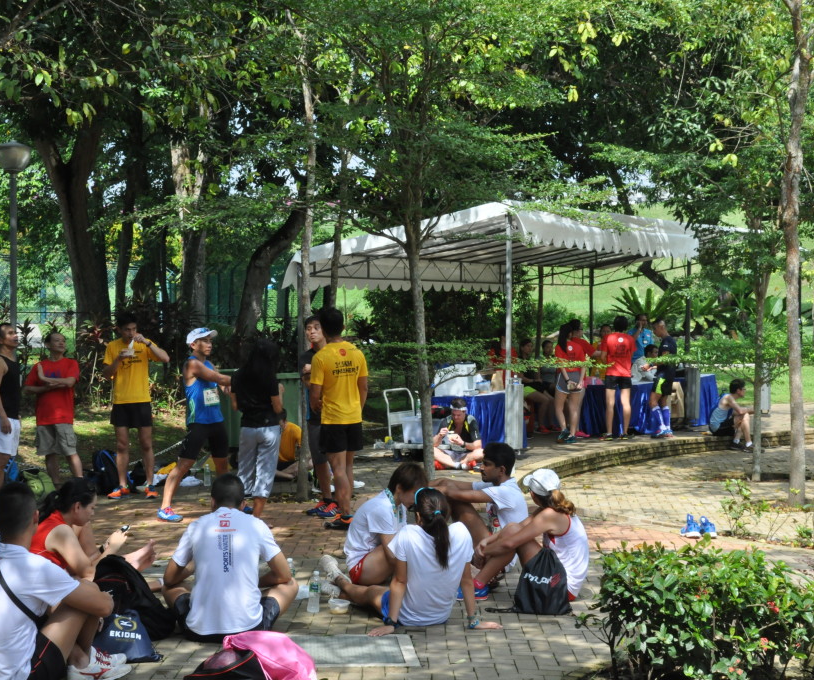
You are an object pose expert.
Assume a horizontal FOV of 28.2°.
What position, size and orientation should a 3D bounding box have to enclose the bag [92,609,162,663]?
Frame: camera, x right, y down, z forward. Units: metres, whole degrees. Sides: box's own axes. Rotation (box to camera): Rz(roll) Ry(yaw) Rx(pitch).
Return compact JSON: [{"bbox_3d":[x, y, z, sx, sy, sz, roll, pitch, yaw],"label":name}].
[{"bbox_3d":[-1.290,1.335,7.450,0.340,0.230,0.180,1,0,18],"label":"bag"}]

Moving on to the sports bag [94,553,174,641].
[{"bbox_3d":[-1.385,1.289,8.220,0.330,0.400,0.280,0,1,34],"label":"sports bag"}]

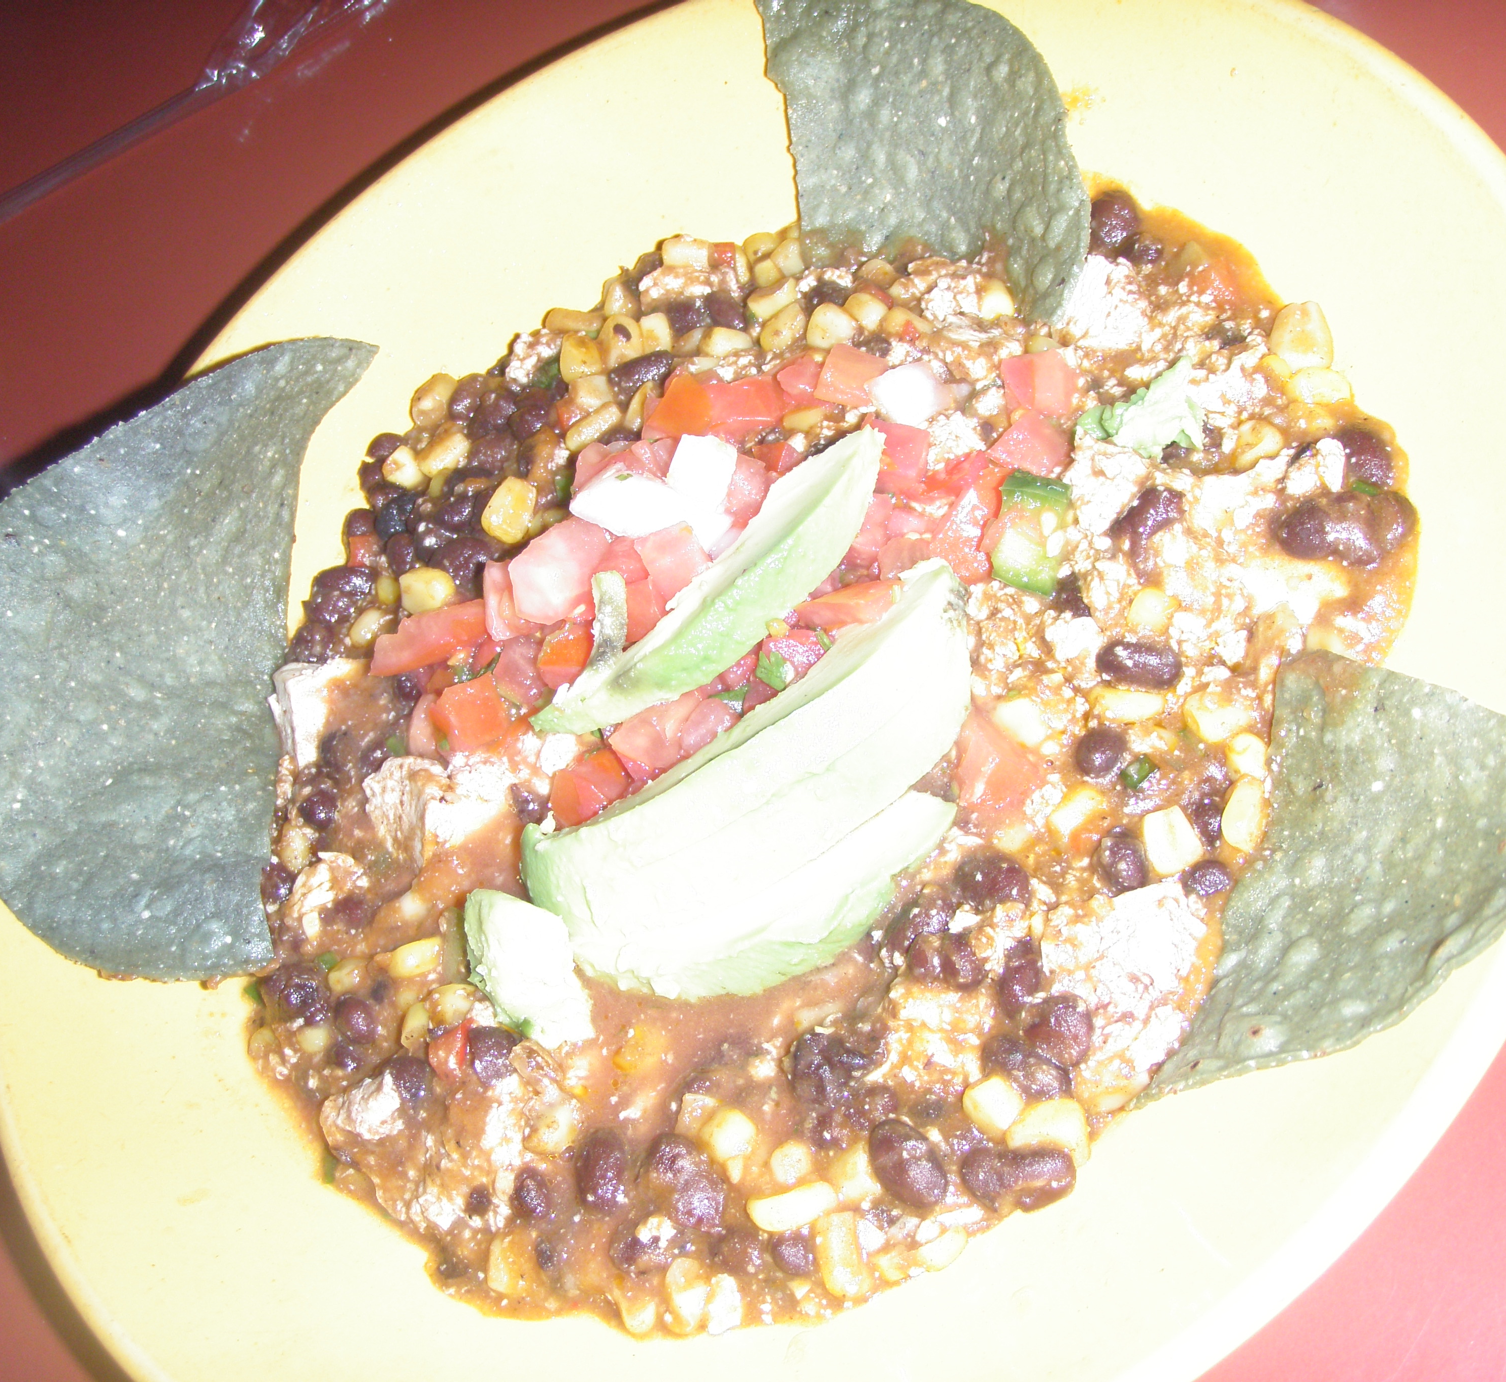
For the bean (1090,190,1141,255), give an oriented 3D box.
[{"bbox_3d":[0.062,-0.080,0.346,0.009,0.009,0.012,-20,55,18],"label":"bean"}]

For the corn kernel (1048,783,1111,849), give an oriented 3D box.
[{"bbox_3d":[0.048,0.018,0.296,0.010,0.006,0.007,-36,52,6],"label":"corn kernel"}]

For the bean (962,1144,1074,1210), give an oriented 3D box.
[{"bbox_3d":[0.036,0.066,0.275,0.015,0.007,0.008,-3,61,6],"label":"bean"}]

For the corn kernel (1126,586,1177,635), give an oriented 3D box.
[{"bbox_3d":[0.061,-0.012,0.311,0.008,0.006,0.007,18,65,17],"label":"corn kernel"}]

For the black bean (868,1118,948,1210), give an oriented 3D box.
[{"bbox_3d":[0.021,0.065,0.280,0.009,0.009,0.015,-37,52,5],"label":"black bean"}]

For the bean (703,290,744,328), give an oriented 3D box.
[{"bbox_3d":[-0.005,-0.070,0.369,0.007,0.007,0.010,-43,51,0],"label":"bean"}]

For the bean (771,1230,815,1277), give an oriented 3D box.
[{"bbox_3d":[0.005,0.075,0.269,0.007,0.006,0.006,17,72,34],"label":"bean"}]

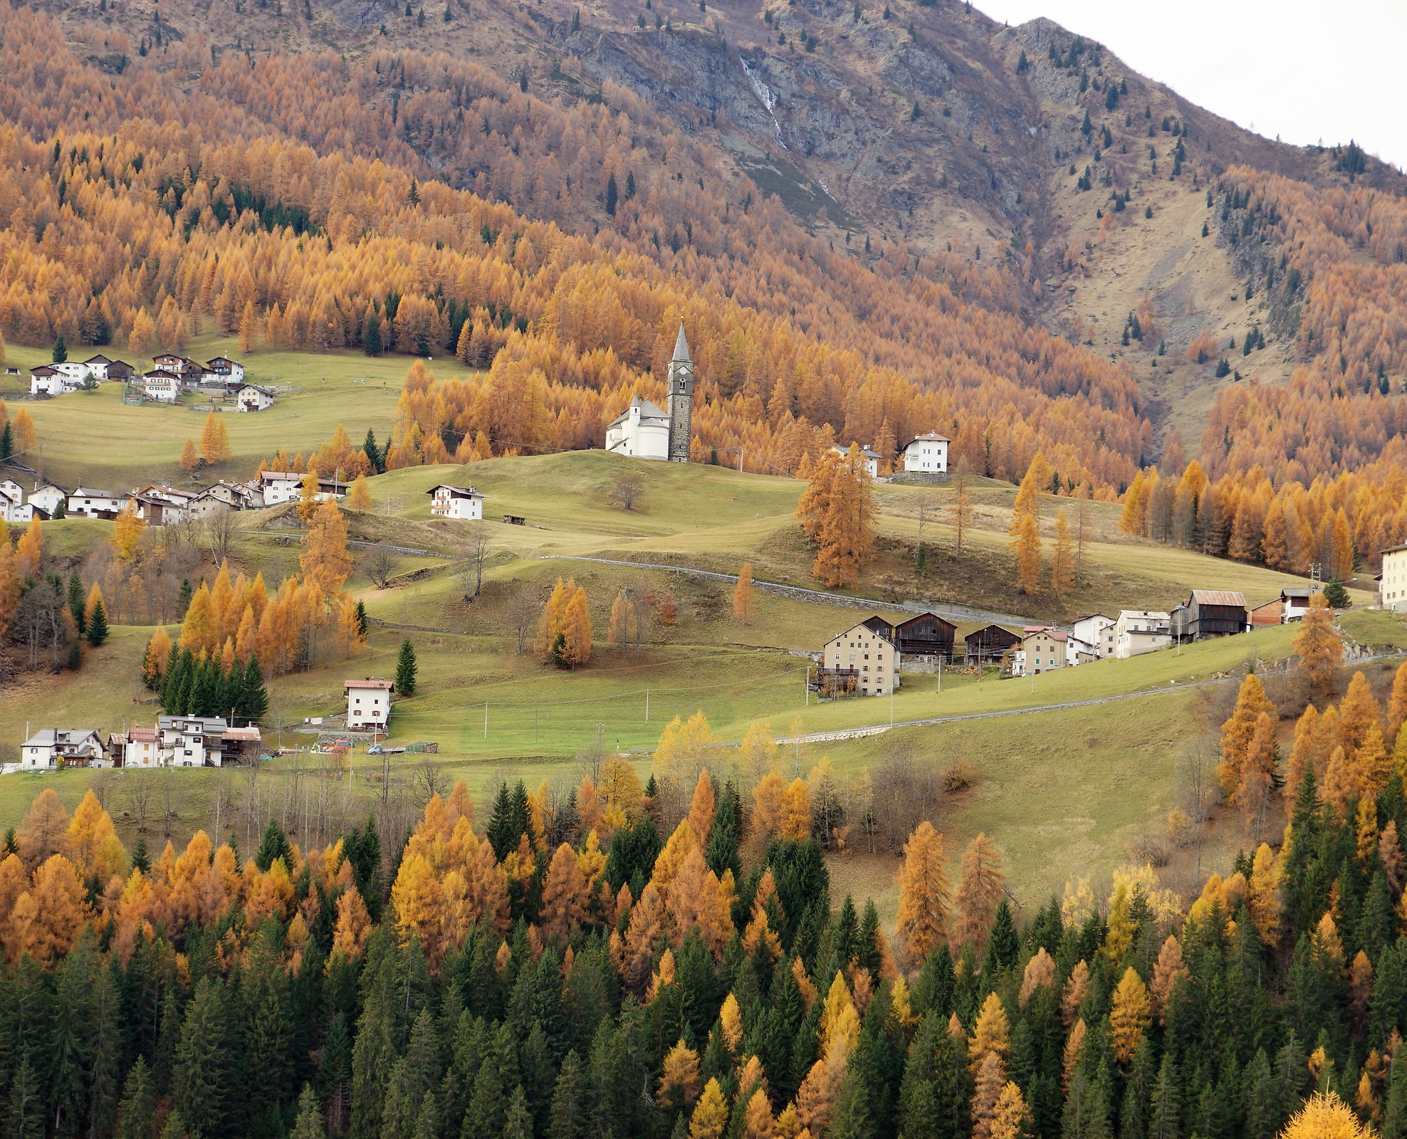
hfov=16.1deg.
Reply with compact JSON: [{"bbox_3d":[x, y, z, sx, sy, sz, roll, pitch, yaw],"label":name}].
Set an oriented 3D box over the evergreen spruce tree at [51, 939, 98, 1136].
[{"bbox_3d":[-103.450,77.320,820.000,7.000,31.340,7.000,2,-6,0],"label":"evergreen spruce tree"}]

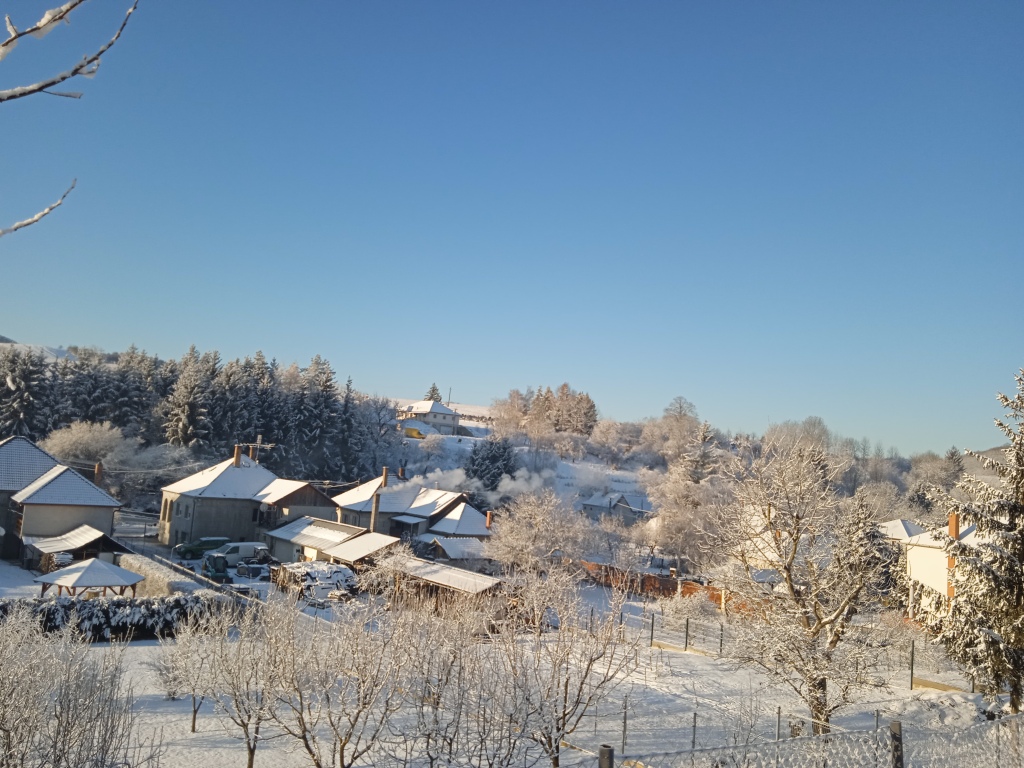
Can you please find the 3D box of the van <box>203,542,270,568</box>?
[{"bbox_3d":[-22.982,14.235,69.008,4.600,1.870,1.820,8,-6,-40],"label":"van"}]

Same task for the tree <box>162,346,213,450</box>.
[{"bbox_3d":[-48.971,2.188,125.000,6.790,15.690,6.790,6,-5,-21],"label":"tree"}]

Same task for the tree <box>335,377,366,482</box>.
[{"bbox_3d":[-24.881,7.020,128.000,4.800,16.050,4.800,3,-4,0],"label":"tree"}]

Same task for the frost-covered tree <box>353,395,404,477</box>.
[{"bbox_3d":[-20.786,8.069,130.000,7.920,12.610,7.920,3,-4,0],"label":"frost-covered tree"}]

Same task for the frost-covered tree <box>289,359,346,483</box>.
[{"bbox_3d":[-27.993,4.630,118.000,7.440,17.670,7.440,5,-5,-13],"label":"frost-covered tree"}]

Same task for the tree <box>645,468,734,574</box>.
[{"bbox_3d":[17.572,13.612,82.000,8.640,10.490,8.640,3,-5,13],"label":"tree"}]

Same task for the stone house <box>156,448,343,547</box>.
[{"bbox_3d":[-26.164,11.406,82.171,12.600,9.500,14.000,8,-7,-41],"label":"stone house"}]

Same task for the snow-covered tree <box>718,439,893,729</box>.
[{"bbox_3d":[7.579,5.047,22.500,4.740,7.830,4.740,3,-4,0],"label":"snow-covered tree"}]

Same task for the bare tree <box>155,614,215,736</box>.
[{"bbox_3d":[-10.161,8.969,26.000,1.830,3.690,1.830,3,-4,0],"label":"bare tree"}]

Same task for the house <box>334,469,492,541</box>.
[{"bbox_3d":[-11.382,13.389,93.000,13.800,7.000,11.500,5,-4,-23],"label":"house"}]

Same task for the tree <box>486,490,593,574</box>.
[{"bbox_3d":[1.963,11.047,63.000,7.820,6.260,7.820,3,-4,0],"label":"tree"}]

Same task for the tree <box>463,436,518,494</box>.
[{"bbox_3d":[-2.941,11.643,117.000,7.670,8.580,7.670,3,-4,0],"label":"tree"}]

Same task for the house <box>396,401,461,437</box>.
[{"bbox_3d":[-20.589,8.415,205.000,9.780,7.450,12.230,8,-6,-40],"label":"house"}]

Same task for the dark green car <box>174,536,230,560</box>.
[{"bbox_3d":[-26.847,14.295,72.000,4.600,1.680,1.850,4,-4,-15],"label":"dark green car"}]

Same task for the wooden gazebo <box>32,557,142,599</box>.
[{"bbox_3d":[-23.437,11.303,45.858,5.500,3.300,4.900,6,-6,-27],"label":"wooden gazebo"}]

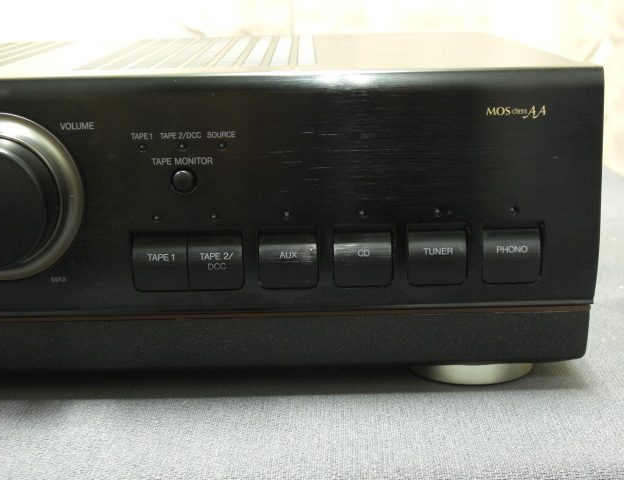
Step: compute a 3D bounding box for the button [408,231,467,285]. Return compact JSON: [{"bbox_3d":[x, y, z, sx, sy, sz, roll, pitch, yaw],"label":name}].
[{"bbox_3d":[0.049,0.007,0.463,0.021,0.019,0.008,-1,13,0],"label":"button"}]

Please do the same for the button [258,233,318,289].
[{"bbox_3d":[-0.009,0.008,0.463,0.022,0.020,0.008,-1,13,0],"label":"button"}]

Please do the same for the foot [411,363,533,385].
[{"bbox_3d":[0.069,0.048,0.514,0.053,0.013,0.053,-1,13,0],"label":"foot"}]

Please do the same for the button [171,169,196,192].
[{"bbox_3d":[-0.049,-0.023,0.452,0.008,0.008,0.005,-1,13,0],"label":"button"}]

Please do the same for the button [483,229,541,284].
[{"bbox_3d":[0.078,0.006,0.464,0.021,0.020,0.008,-1,13,0],"label":"button"}]

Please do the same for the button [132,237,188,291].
[{"bbox_3d":[-0.059,0.009,0.463,0.020,0.019,0.008,-1,13,0],"label":"button"}]

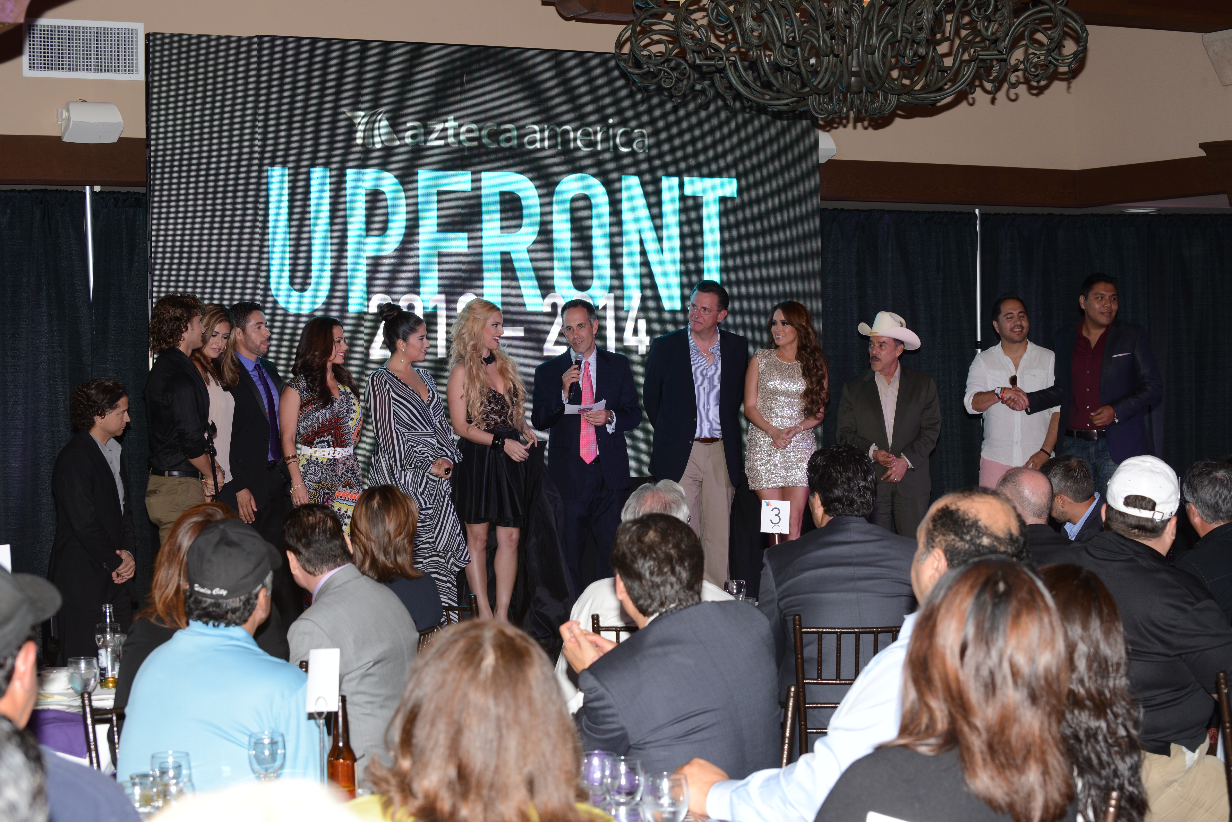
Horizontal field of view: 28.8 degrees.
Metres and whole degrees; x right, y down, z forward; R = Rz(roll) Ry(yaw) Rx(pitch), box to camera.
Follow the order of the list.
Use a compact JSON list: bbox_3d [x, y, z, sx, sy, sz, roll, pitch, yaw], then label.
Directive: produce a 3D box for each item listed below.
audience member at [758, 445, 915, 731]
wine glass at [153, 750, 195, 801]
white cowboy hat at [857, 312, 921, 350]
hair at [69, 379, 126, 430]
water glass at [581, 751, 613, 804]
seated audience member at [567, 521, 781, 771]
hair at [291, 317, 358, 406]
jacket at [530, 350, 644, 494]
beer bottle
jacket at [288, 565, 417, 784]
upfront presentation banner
[{"bbox_3d":[0.625,0.782,7.067,0.560,1.380,0.850,-1,2,-12],"label":"audience member"},{"bbox_3d":[-0.858,0.738,4.643,0.082,0.155,0.082,-1,1,0],"label":"wine glass"},{"bbox_3d":[1.333,-0.393,11.700,0.300,0.180,0.360,0,2,45],"label":"white cowboy hat"},{"bbox_3d":[-2.152,-0.026,9.950,0.235,0.220,0.210,-1,2,-3],"label":"hair"},{"bbox_3d":[-0.032,0.722,4.508,0.070,0.165,0.070,-1,1,0],"label":"water glass"},{"bbox_3d":[0.100,0.860,5.380,0.570,1.250,0.760,-1,1,-34],"label":"seated audience member"},{"bbox_3d":[-1.284,-0.220,10.550,0.260,0.390,0.280,0,2,19],"label":"hair"},{"bbox_3d":[-0.142,0.057,11.750,0.545,0.740,0.340,-1,1,2],"label":"jacket"},{"bbox_3d":[-0.592,0.728,5.184,0.062,0.231,0.062,-1,2,0],"label":"beer bottle"},{"bbox_3d":[-0.741,0.760,6.600,0.500,0.680,0.460,-2,2,-41],"label":"jacket"},{"bbox_3d":[-0.526,-0.699,11.633,3.584,2.099,0.100,-2,2,-28],"label":"upfront presentation banner"}]

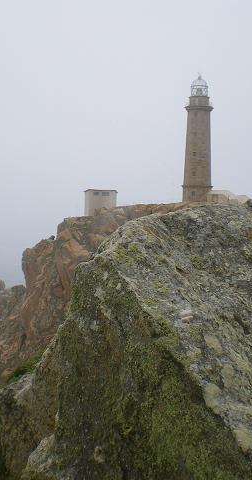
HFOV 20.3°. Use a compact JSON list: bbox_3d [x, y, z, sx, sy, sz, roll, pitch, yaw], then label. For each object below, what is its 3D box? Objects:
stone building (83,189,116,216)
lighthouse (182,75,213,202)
[{"bbox_3d":[-5.190,-7.530,143.000,6.400,5.700,5.800,1,-1,-2],"label":"stone building"},{"bbox_3d":[14.860,-20.840,145.000,6.200,26.500,6.200,1,-1,5],"label":"lighthouse"}]

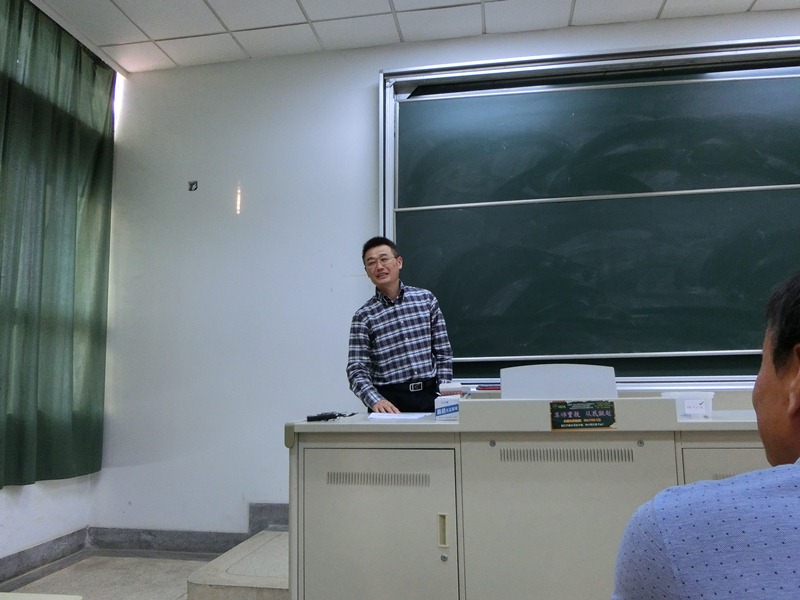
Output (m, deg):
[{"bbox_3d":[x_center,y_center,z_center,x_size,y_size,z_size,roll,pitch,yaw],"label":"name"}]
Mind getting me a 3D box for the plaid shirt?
[{"bbox_3d":[-0.010,0.247,2.829,0.530,0.600,0.420,0,-8,-6],"label":"plaid shirt"}]

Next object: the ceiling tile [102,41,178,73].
[{"bbox_3d":[-1.982,-1.859,4.416,0.426,0.020,0.356,-2,-8,9],"label":"ceiling tile"}]

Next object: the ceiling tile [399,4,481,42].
[{"bbox_3d":[0.287,-1.937,4.066,0.590,0.020,0.356,-2,-8,9],"label":"ceiling tile"}]

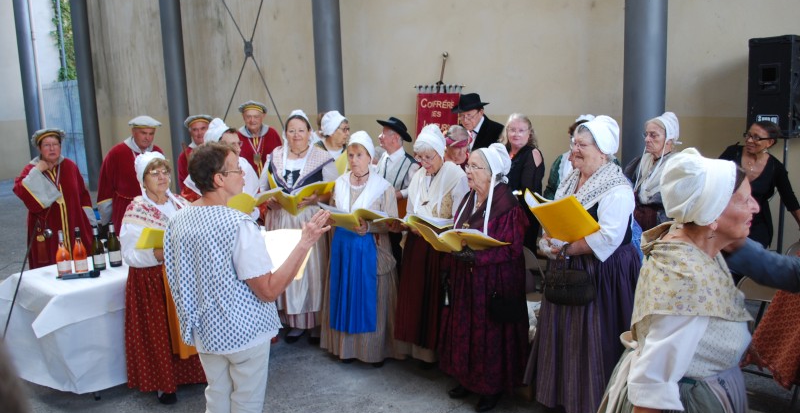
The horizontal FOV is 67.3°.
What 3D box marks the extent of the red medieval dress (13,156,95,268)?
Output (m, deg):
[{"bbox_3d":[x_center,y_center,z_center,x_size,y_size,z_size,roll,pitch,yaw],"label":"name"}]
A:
[{"bbox_3d":[-2.736,0.297,4.895,0.640,1.380,0.450,-8,10,-35],"label":"red medieval dress"}]

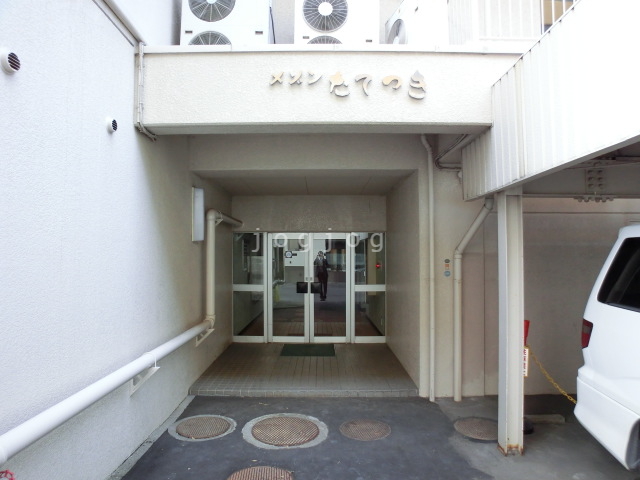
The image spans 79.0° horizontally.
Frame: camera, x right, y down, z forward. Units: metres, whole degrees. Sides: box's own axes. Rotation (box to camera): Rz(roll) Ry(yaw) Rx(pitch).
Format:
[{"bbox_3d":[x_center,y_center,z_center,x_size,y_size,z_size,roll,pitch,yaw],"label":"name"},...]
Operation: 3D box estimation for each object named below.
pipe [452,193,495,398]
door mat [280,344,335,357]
[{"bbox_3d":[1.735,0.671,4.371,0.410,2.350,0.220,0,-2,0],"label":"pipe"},{"bbox_3d":[-0.187,1.827,6.465,0.870,0.015,0.760,0,-2,0],"label":"door mat"}]

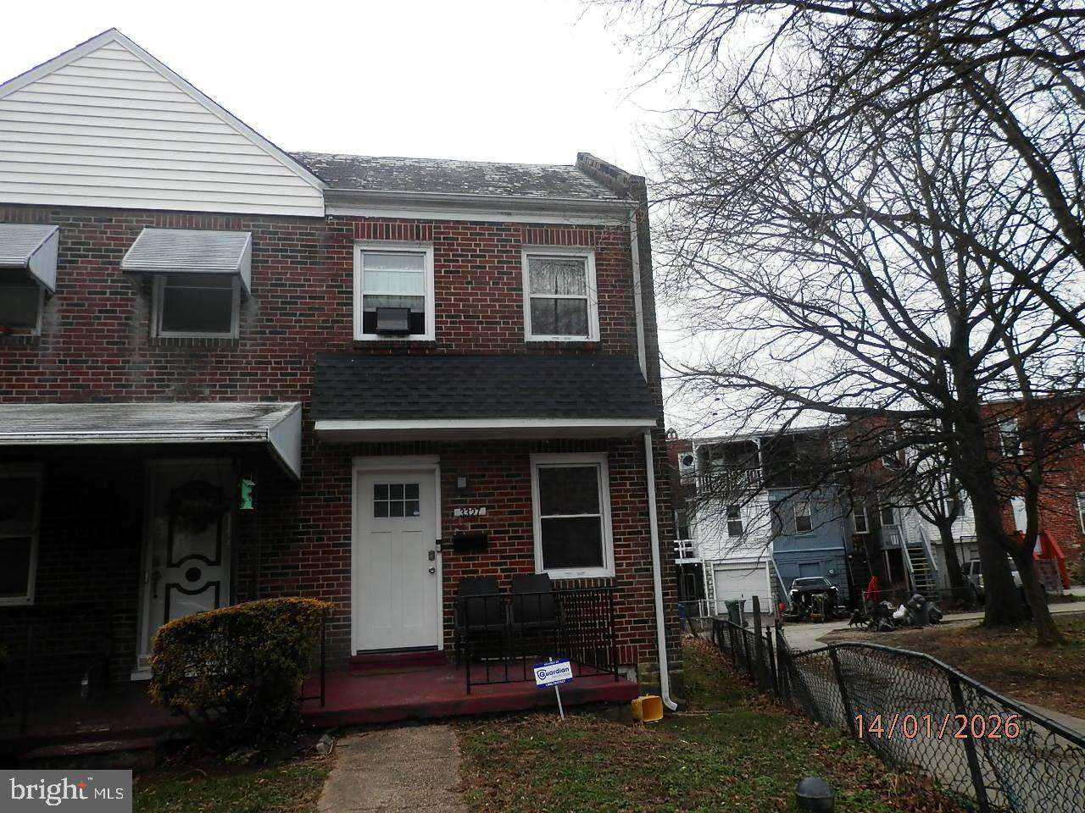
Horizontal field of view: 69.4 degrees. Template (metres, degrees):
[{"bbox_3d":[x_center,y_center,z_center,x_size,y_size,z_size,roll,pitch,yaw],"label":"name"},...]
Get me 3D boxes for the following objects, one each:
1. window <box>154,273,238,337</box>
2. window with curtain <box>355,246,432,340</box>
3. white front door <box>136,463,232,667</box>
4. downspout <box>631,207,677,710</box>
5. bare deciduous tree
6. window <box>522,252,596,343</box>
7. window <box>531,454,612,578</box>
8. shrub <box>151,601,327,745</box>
[{"bbox_3d":[-3.973,-1.342,9.024,0.955,1.166,0.100,0,-11,-11],"label":"window"},{"bbox_3d":[-1.780,-1.389,9.428,0.950,1.232,0.120,0,-11,-11],"label":"window with curtain"},{"bbox_3d":[-3.826,1.659,8.434,0.900,2.170,0.100,0,-11,-11],"label":"white front door"},{"bbox_3d":[1.366,0.475,9.581,0.140,6.184,0.130,0,-11,-11],"label":"downspout"},{"bbox_3d":[7.181,-1.462,17.000,9.500,12.400,8.500,0,-11,-11],"label":"bare deciduous tree"},{"bbox_3d":[0.230,-1.412,9.835,0.945,1.242,0.100,0,-11,-11],"label":"window"},{"bbox_3d":[0.357,1.292,9.320,0.950,1.488,0.100,0,-11,-11],"label":"window"},{"bbox_3d":[-2.283,2.031,6.008,1.220,1.100,0.900,0,-11,-11],"label":"shrub"}]

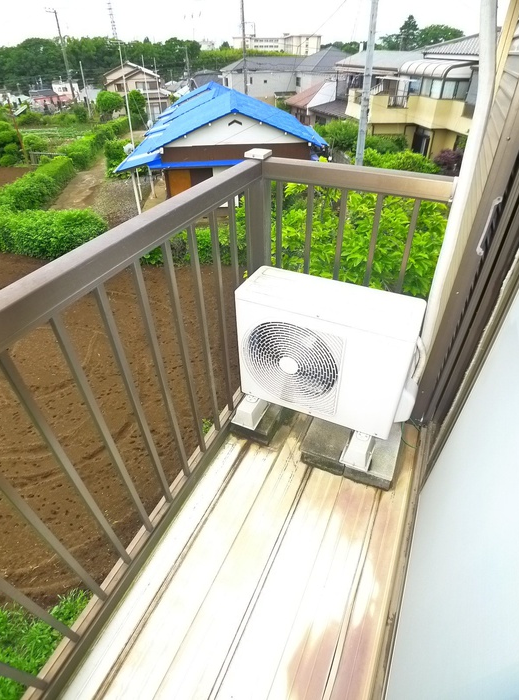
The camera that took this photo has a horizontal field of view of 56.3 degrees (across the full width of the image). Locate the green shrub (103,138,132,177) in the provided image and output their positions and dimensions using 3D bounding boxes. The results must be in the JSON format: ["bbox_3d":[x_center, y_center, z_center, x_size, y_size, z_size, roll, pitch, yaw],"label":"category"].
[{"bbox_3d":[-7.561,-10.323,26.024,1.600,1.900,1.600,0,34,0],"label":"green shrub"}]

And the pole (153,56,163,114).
[{"bbox_3d":[-8.636,-22.530,41.495,0.250,4.600,0.250,0,34,0],"label":"pole"}]

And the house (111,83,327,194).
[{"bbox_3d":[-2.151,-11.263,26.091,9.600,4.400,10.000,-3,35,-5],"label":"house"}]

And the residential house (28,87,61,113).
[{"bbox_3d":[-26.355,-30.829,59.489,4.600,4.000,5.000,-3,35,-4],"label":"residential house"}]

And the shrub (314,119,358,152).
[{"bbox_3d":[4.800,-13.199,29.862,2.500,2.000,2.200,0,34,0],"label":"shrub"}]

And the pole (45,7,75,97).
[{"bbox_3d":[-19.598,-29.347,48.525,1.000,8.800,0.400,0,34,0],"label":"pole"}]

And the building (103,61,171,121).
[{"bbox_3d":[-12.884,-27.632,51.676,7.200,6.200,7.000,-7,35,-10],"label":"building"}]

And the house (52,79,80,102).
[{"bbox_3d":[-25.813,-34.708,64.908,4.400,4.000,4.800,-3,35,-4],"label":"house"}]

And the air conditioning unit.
[{"bbox_3d":[0.307,0.001,2.260,0.779,0.565,0.292,15,37,21],"label":"air conditioning unit"}]

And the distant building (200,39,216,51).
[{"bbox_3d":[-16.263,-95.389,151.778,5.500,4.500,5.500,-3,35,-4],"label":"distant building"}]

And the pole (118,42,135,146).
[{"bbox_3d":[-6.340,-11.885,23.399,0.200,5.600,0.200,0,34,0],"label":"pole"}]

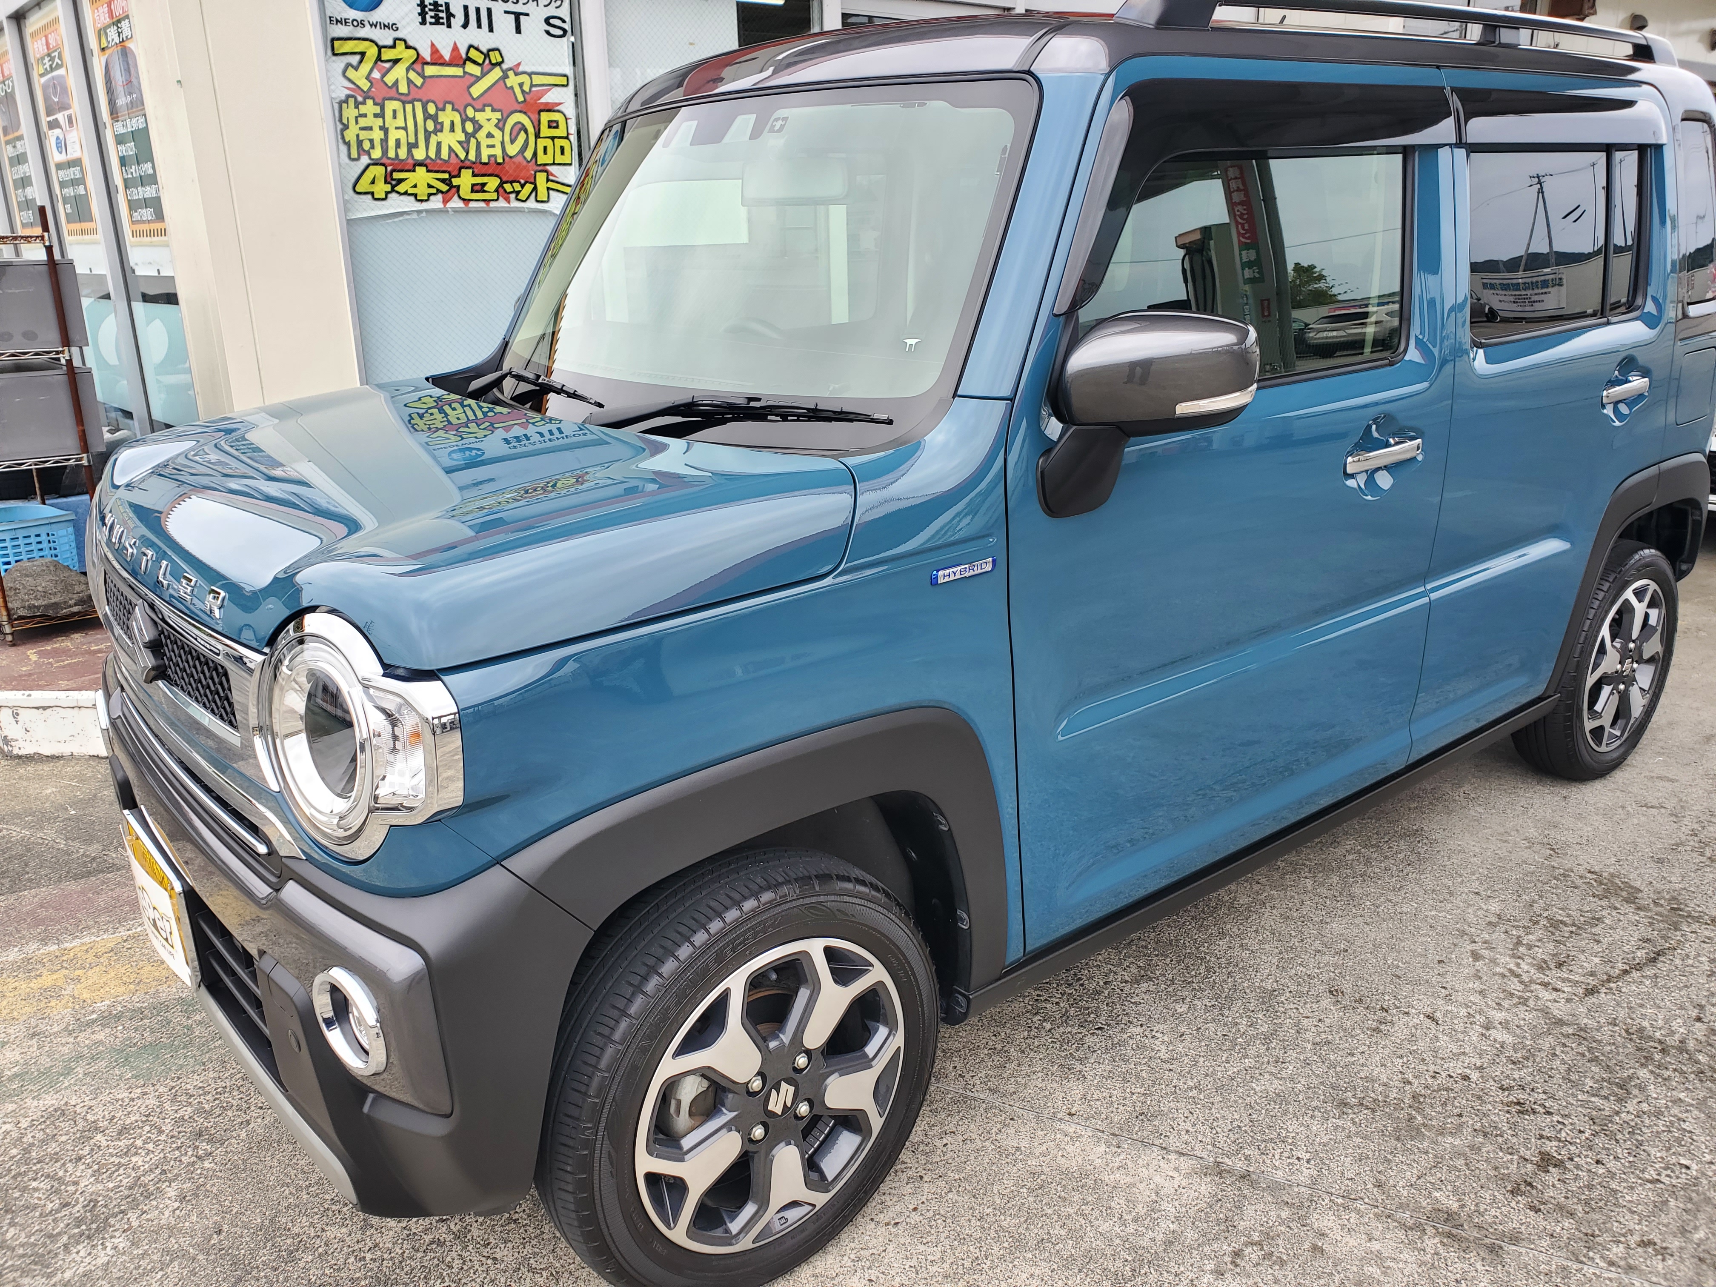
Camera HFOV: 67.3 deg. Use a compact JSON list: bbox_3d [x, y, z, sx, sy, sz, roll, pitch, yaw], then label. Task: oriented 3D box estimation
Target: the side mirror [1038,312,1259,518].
[{"bbox_3d":[0.360,-0.278,1.591,0.165,0.270,0.255,-15,21,-36],"label":"side mirror"}]

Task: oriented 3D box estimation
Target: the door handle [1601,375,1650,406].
[{"bbox_3d":[1.597,-0.534,2.710,0.220,0.036,0.045,-15,21,-36],"label":"door handle"}]

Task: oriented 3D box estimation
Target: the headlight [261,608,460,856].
[{"bbox_3d":[-0.530,0.107,1.342,0.140,0.270,0.295,-17,23,-41],"label":"headlight"}]

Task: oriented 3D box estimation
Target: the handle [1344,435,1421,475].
[{"bbox_3d":[0.874,-0.319,2.170,0.222,0.036,0.045,-15,21,-36],"label":"handle"}]

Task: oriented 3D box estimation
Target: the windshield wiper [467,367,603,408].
[{"bbox_3d":[-0.574,-0.442,2.296,0.070,0.075,0.640,-12,20,-30],"label":"windshield wiper"}]

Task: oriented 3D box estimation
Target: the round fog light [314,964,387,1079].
[{"bbox_3d":[-0.557,0.413,1.417,0.117,0.117,0.045,13,23,40],"label":"round fog light"}]

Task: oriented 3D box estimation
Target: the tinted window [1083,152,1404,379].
[{"bbox_3d":[0.598,-0.568,1.942,0.880,0.350,0.040,-15,15,-36],"label":"tinted window"}]

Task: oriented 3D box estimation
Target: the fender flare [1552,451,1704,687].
[{"bbox_3d":[1.747,-0.192,2.934,0.775,0.450,0.065,-15,21,-36],"label":"fender flare"}]

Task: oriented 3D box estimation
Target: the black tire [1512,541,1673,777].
[{"bbox_3d":[1.785,0.038,3.114,0.575,0.575,0.170,-15,21,-36],"label":"black tire"}]

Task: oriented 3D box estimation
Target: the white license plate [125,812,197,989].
[{"bbox_3d":[-0.964,0.353,1.786,0.025,0.162,0.330,-15,21,-36],"label":"white license plate"}]

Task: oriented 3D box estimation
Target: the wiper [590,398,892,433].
[{"bbox_3d":[-0.200,-0.326,1.847,0.660,0.070,0.070,14,23,42],"label":"wiper"}]

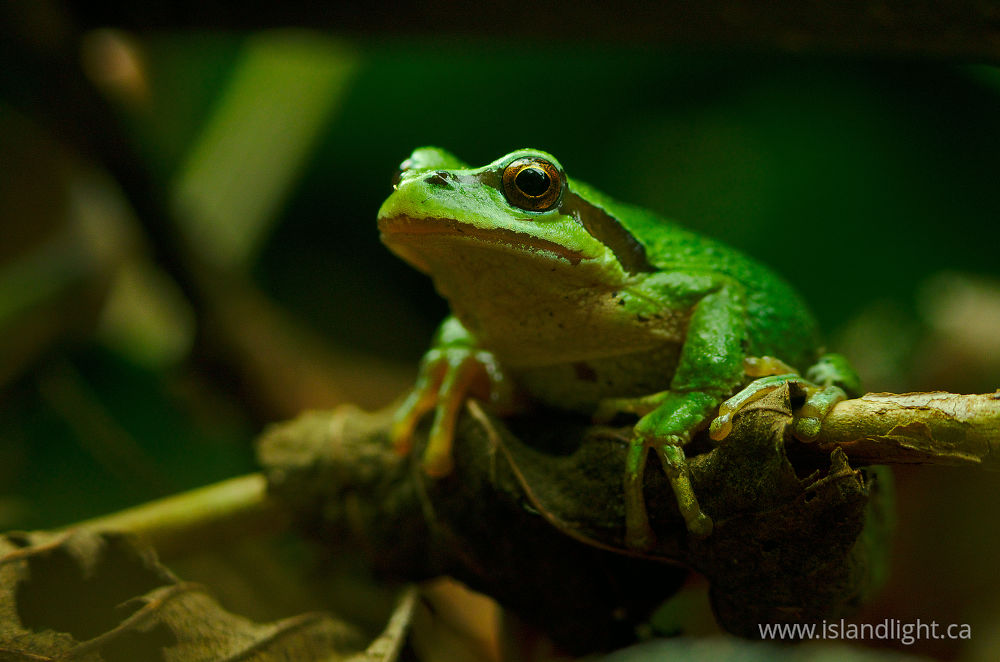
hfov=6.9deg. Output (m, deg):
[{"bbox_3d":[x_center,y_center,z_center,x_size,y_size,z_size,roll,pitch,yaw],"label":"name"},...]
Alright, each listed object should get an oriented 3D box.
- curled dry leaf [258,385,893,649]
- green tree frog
[{"bbox_3d":[0.005,0.012,0.552,0.043,0.018,0.018,3,7,28],"label":"curled dry leaf"},{"bbox_3d":[0.008,0.001,0.550,0.040,0.026,0.027,-5,8,-43],"label":"green tree frog"}]

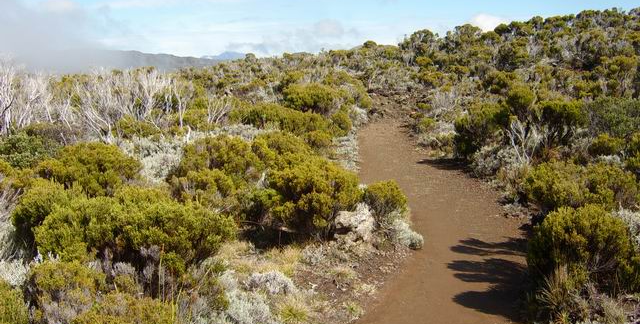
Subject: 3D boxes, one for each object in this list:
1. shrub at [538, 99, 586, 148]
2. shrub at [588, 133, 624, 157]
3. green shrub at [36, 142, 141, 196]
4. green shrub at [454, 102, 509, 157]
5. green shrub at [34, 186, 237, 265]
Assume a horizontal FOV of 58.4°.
[{"bbox_3d":[4.358,-0.692,10.300,0.860,0.880,0.800,0,10,0],"label":"shrub"},{"bbox_3d":[4.837,-0.295,9.676,0.597,0.412,0.535,0,10,0],"label":"shrub"},{"bbox_3d":[-2.828,0.104,7.000,1.256,0.679,1.081,0,10,0],"label":"green shrub"},{"bbox_3d":[3.075,-0.581,10.912,1.029,1.050,0.978,0,10,0],"label":"green shrub"},{"bbox_3d":[-1.574,0.567,4.890,1.647,0.679,1.132,0,10,0],"label":"green shrub"}]

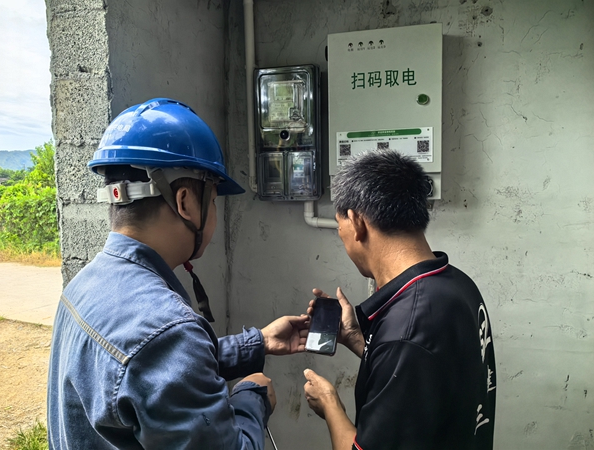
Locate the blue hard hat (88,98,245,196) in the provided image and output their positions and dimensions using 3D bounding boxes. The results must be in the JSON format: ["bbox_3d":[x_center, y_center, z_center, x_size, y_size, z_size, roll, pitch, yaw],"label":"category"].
[{"bbox_3d":[-0.226,-0.148,0.850,0.287,0.155,0.225,9,-4,-44],"label":"blue hard hat"}]

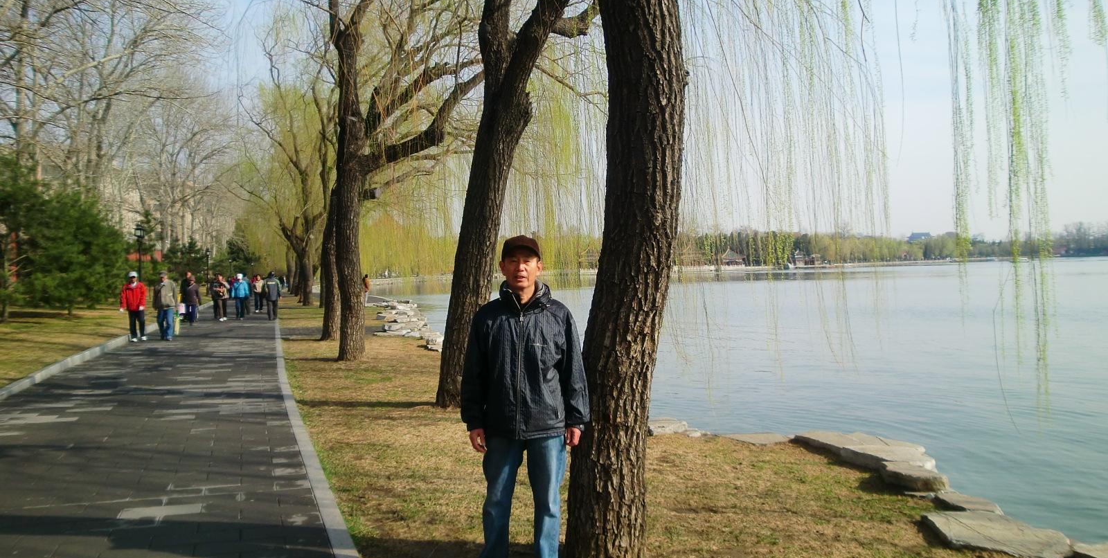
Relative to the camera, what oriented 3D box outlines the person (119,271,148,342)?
[{"bbox_3d":[-10.326,0.662,22.000,0.640,1.715,0.420,-1,1,-20],"label":"person"}]

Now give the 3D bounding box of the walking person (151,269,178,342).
[{"bbox_3d":[-9.497,0.656,21.900,0.620,1.713,0.450,-1,1,-14],"label":"walking person"}]

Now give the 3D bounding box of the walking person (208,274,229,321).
[{"bbox_3d":[-11.423,0.635,30.600,0.620,1.596,0.450,-1,1,-16],"label":"walking person"}]

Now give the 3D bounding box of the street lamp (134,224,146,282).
[{"bbox_3d":[-15.251,-0.271,33.000,0.400,3.506,0.400,-1,1,-18],"label":"street lamp"}]

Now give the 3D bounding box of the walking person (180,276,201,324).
[{"bbox_3d":[-11.695,0.701,28.900,0.600,1.585,0.420,-1,1,-16],"label":"walking person"}]

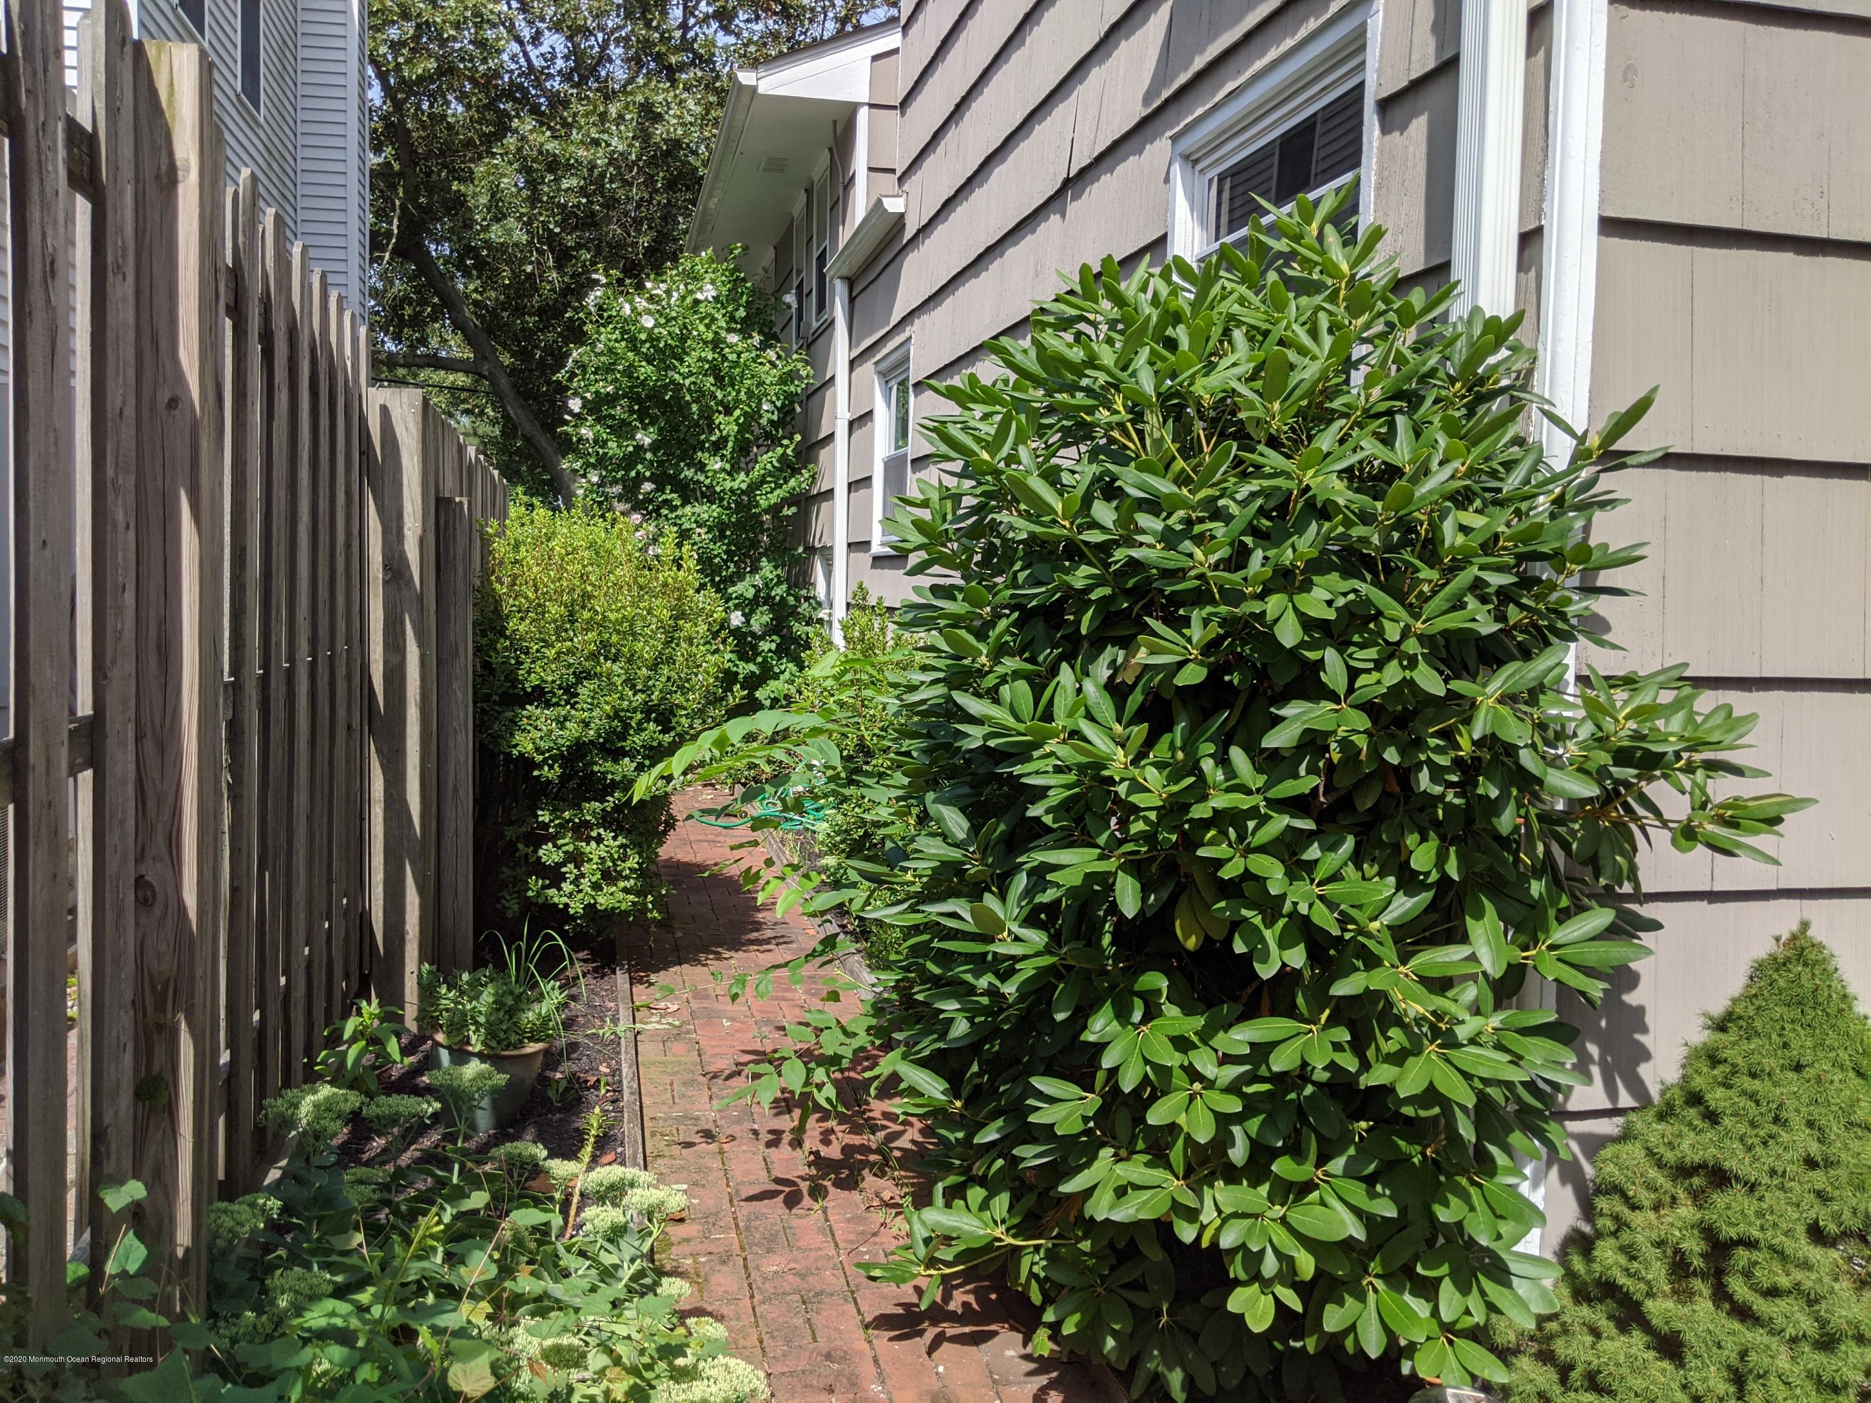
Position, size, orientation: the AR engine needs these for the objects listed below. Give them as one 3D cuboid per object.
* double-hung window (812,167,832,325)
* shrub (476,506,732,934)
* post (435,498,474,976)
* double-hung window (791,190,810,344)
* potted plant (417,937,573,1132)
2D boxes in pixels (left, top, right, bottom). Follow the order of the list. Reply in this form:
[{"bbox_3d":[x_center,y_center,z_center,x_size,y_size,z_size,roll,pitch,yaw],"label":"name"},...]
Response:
[{"bbox_3d":[-0.806,-3.275,10.578,0.100,1.140,0.800,0,5,-13],"label":"double-hung window"},{"bbox_3d":[-1.355,0.020,6.021,1.030,1.700,1.150,0,5,-13],"label":"shrub"},{"bbox_3d":[-1.493,0.177,4.530,0.105,1.609,0.105,0,5,-13],"label":"post"},{"bbox_3d":[-1.064,-3.388,11.693,0.100,1.180,0.830,0,5,-13],"label":"double-hung window"},{"bbox_3d":[-1.119,0.817,3.713,0.380,0.430,0.360,0,5,-13],"label":"potted plant"}]

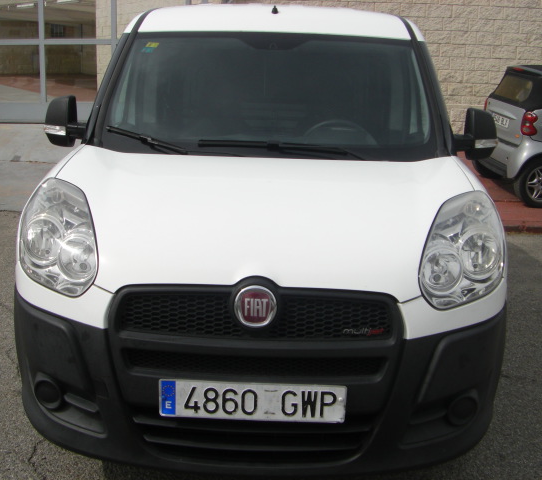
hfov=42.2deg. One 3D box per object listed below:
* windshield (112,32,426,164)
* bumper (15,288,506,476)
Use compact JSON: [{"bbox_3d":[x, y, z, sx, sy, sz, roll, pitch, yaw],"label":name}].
[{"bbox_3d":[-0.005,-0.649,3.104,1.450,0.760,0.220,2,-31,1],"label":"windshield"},{"bbox_3d":[-0.048,0.377,2.193,1.760,0.550,0.560,2,11,1],"label":"bumper"}]

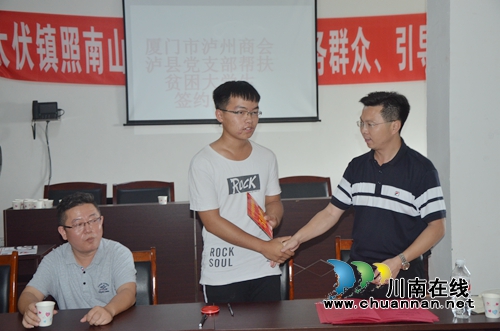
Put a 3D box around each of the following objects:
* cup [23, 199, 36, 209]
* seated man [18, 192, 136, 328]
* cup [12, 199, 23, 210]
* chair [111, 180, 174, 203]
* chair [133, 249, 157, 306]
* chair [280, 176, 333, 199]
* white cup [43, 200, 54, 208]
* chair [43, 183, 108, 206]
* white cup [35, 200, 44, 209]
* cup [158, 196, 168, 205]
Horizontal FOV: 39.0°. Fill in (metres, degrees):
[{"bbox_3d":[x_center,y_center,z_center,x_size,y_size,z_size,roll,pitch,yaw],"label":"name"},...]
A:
[{"bbox_3d":[-1.824,0.338,5.832,0.074,0.079,0.074,-1,3,0],"label":"cup"},{"bbox_3d":[-0.693,0.740,2.962,0.500,1.250,0.720,-2,3,-10],"label":"seated man"},{"bbox_3d":[-1.917,0.338,5.822,0.074,0.079,0.074,-2,3,-8],"label":"cup"},{"bbox_3d":[-0.951,0.652,6.418,0.580,0.980,0.600,-2,3,-8],"label":"chair"},{"bbox_3d":[-0.630,0.885,3.116,0.460,0.950,0.540,-2,3,-8],"label":"chair"},{"bbox_3d":[0.557,0.611,6.618,0.580,0.980,0.600,-2,3,-8],"label":"chair"},{"bbox_3d":[-1.665,0.335,5.862,0.074,0.079,0.074,-2,3,-8],"label":"white cup"},{"bbox_3d":[-1.568,0.662,6.328,0.580,0.980,0.600,-2,3,-8],"label":"chair"},{"bbox_3d":[-1.748,0.337,5.842,0.074,0.079,0.074,-2,3,-8],"label":"white cup"},{"bbox_3d":[-0.734,0.308,5.982,0.074,0.079,0.074,-1,3,0],"label":"cup"}]

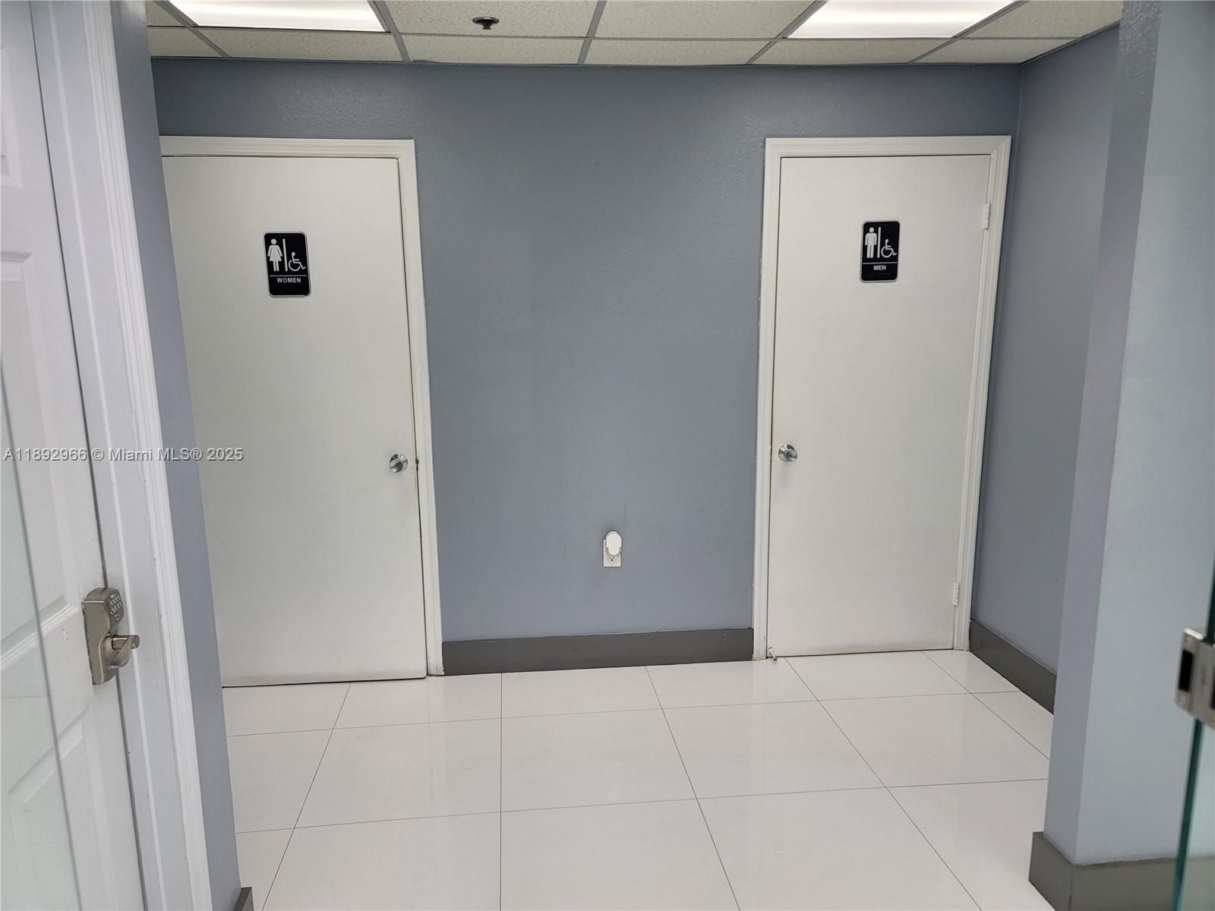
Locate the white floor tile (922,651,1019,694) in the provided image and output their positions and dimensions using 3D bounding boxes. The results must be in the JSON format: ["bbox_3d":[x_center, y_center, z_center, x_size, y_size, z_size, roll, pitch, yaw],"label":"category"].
[{"bbox_3d":[1.481,0.884,3.616,0.182,0.014,0.387,-2,11,-6],"label":"white floor tile"}]

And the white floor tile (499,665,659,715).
[{"bbox_3d":[-0.108,0.931,3.444,0.603,0.014,0.387,-2,11,-6],"label":"white floor tile"}]

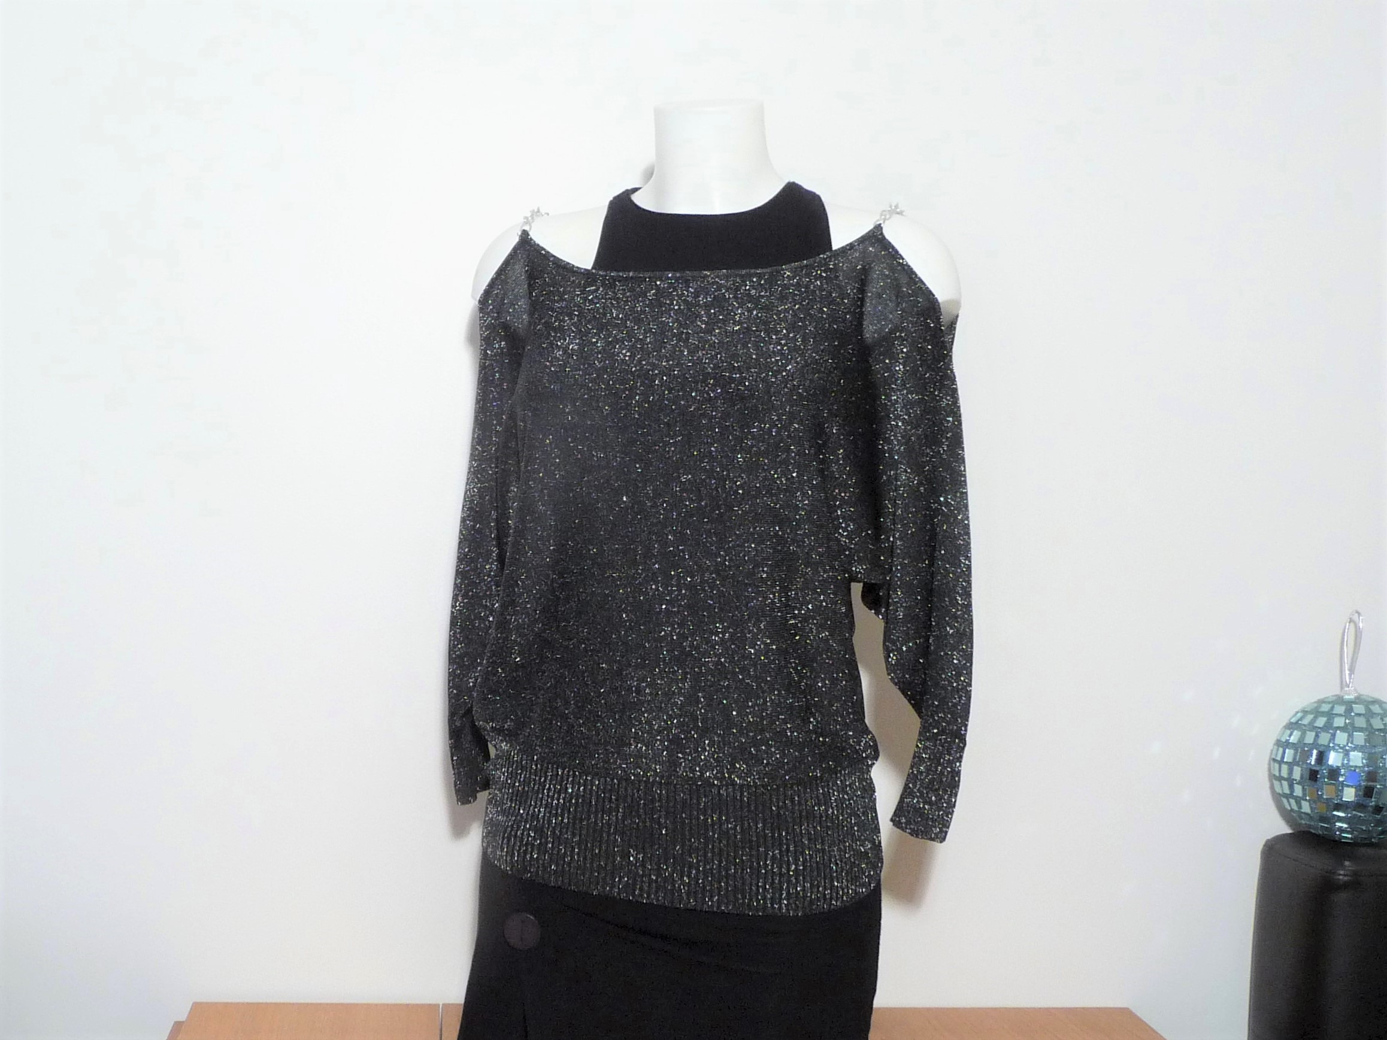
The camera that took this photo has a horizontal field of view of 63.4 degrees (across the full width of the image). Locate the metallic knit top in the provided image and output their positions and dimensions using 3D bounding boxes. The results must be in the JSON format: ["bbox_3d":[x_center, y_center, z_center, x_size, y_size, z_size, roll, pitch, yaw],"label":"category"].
[{"bbox_3d":[0.007,0.028,1.030,0.460,0.626,0.250,2,5,10],"label":"metallic knit top"}]

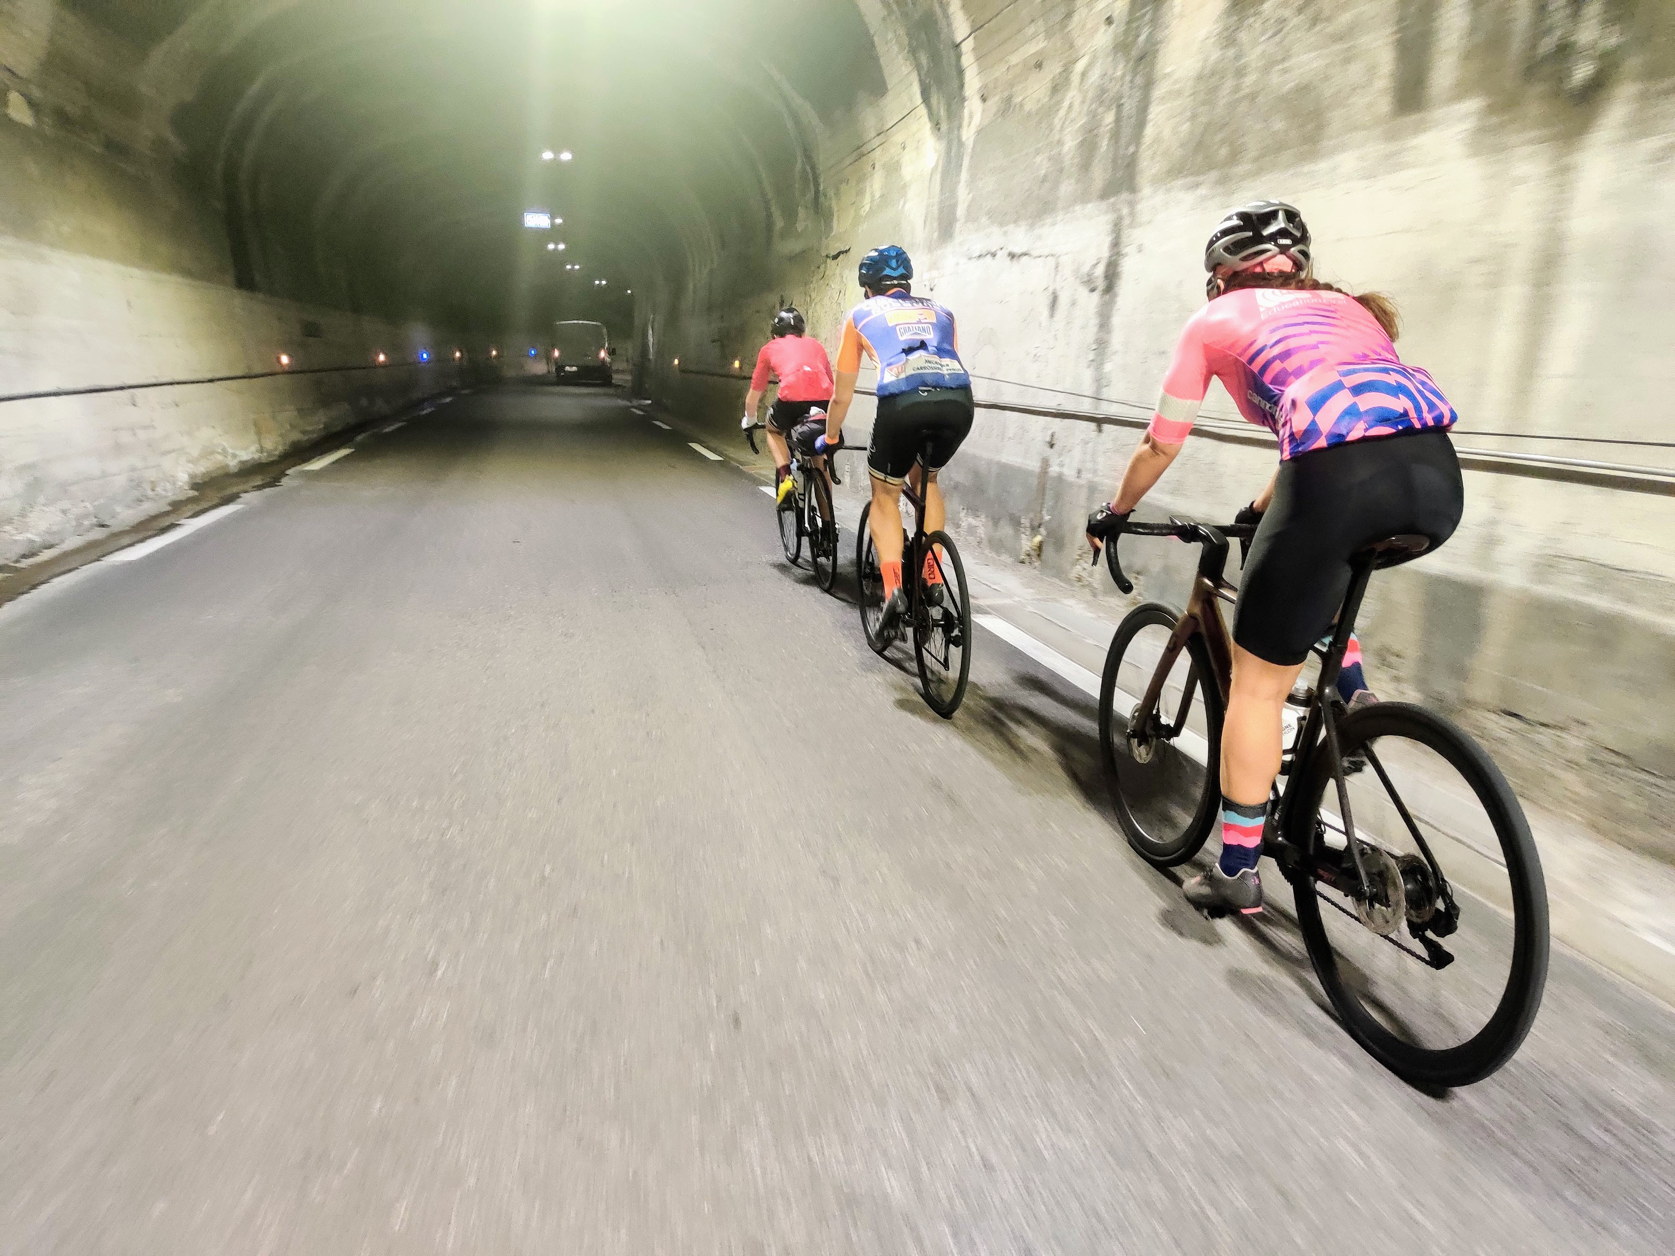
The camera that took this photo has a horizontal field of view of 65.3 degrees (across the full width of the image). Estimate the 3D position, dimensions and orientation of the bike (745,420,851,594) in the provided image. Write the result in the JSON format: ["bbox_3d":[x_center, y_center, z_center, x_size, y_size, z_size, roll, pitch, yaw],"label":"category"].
[{"bbox_3d":[-0.208,-0.770,7.611,0.440,0.950,1.660,0,12,-13],"label":"bike"}]

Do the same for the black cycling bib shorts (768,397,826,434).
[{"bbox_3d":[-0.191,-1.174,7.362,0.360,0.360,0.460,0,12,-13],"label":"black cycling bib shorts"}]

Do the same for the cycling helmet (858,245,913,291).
[{"bbox_3d":[0.198,-1.468,5.310,0.215,0.168,0.285,0,12,-13],"label":"cycling helmet"}]

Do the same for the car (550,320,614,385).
[{"bbox_3d":[-10.157,-11.105,52.609,2.050,2.380,5.400,1,11,-8],"label":"car"}]

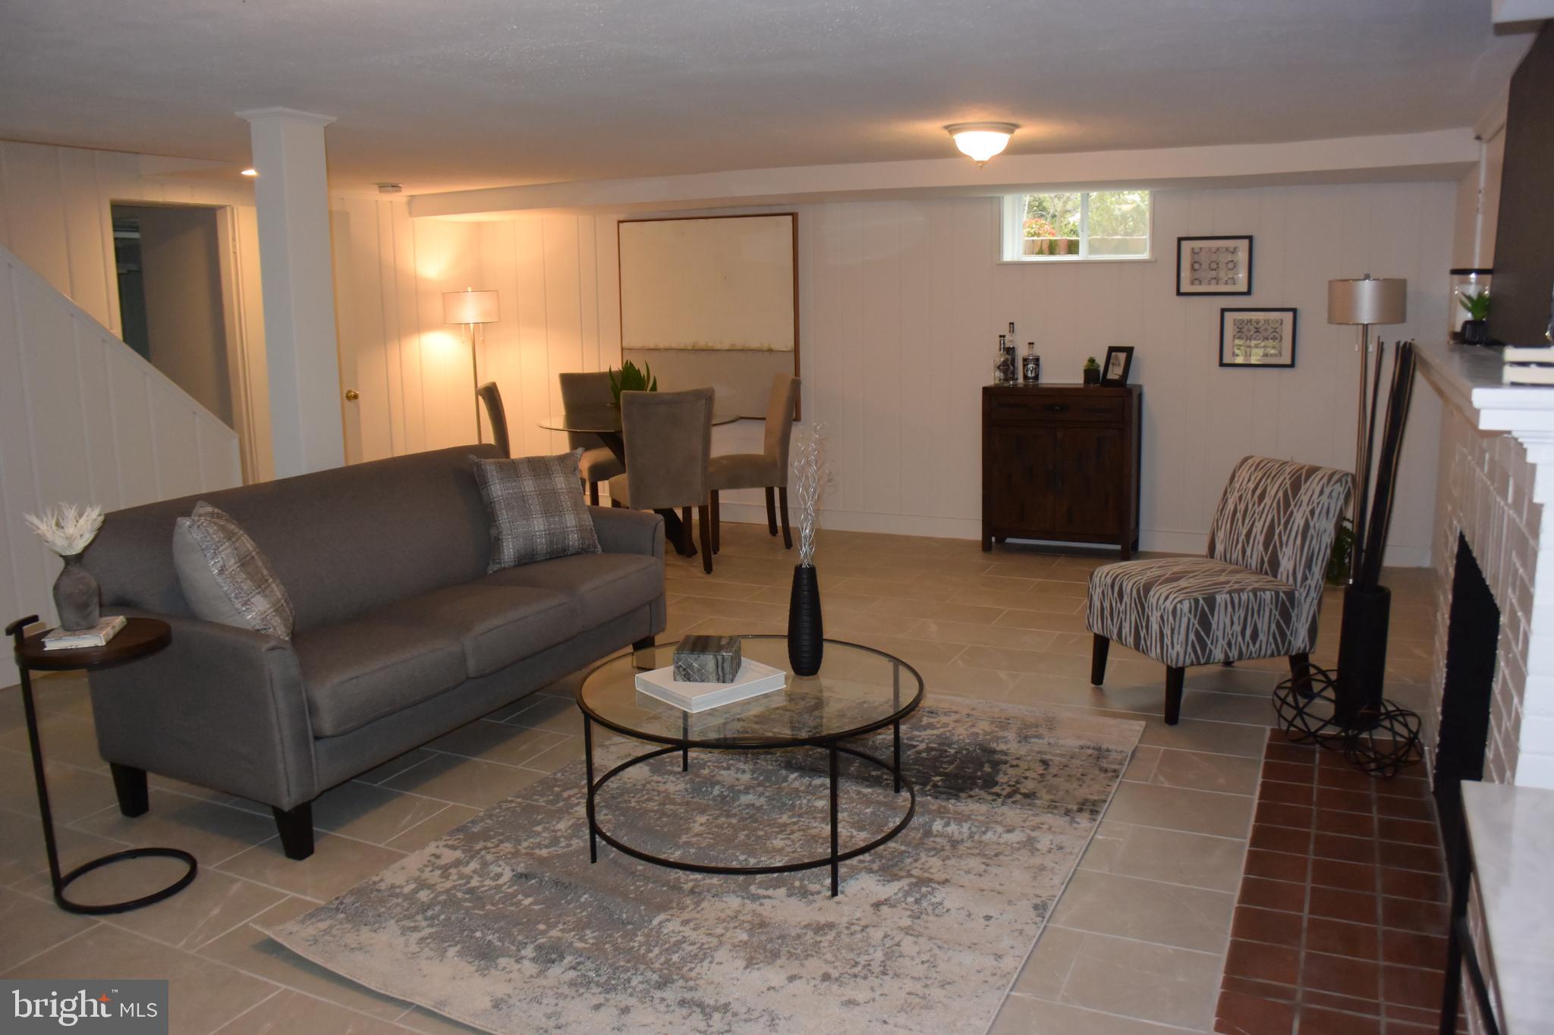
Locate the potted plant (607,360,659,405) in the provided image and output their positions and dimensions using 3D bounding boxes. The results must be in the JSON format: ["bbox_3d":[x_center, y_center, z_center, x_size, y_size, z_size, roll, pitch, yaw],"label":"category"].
[{"bbox_3d":[-0.830,-0.721,6.708,0.270,0.340,0.270,4,11,25],"label":"potted plant"}]

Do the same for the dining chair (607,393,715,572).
[{"bbox_3d":[-0.639,-0.207,6.277,0.485,1.000,0.560,-4,10,-16],"label":"dining chair"}]

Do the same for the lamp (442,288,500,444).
[{"bbox_3d":[-1.986,-0.712,7.785,0.370,1.580,0.370,4,10,23],"label":"lamp"}]

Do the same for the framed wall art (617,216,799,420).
[{"bbox_3d":[-0.455,-1.283,7.526,1.285,1.285,0.050,4,11,25],"label":"framed wall art"}]

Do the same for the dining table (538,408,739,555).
[{"bbox_3d":[-0.789,-0.181,6.822,1.170,0.765,1.170,-1,10,0],"label":"dining table"}]

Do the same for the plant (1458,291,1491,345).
[{"bbox_3d":[1.999,-0.567,3.321,0.095,0.155,0.095,4,11,25],"label":"plant"}]

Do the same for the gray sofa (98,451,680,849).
[{"bbox_3d":[-1.172,0.297,3.877,0.755,0.860,1.870,4,10,24],"label":"gray sofa"}]

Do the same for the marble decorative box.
[{"bbox_3d":[-0.182,0.380,3.132,0.155,0.077,0.178,1,10,7],"label":"marble decorative box"}]

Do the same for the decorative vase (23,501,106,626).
[{"bbox_3d":[-1.709,0.111,2.829,0.165,0.300,0.165,4,11,25],"label":"decorative vase"}]

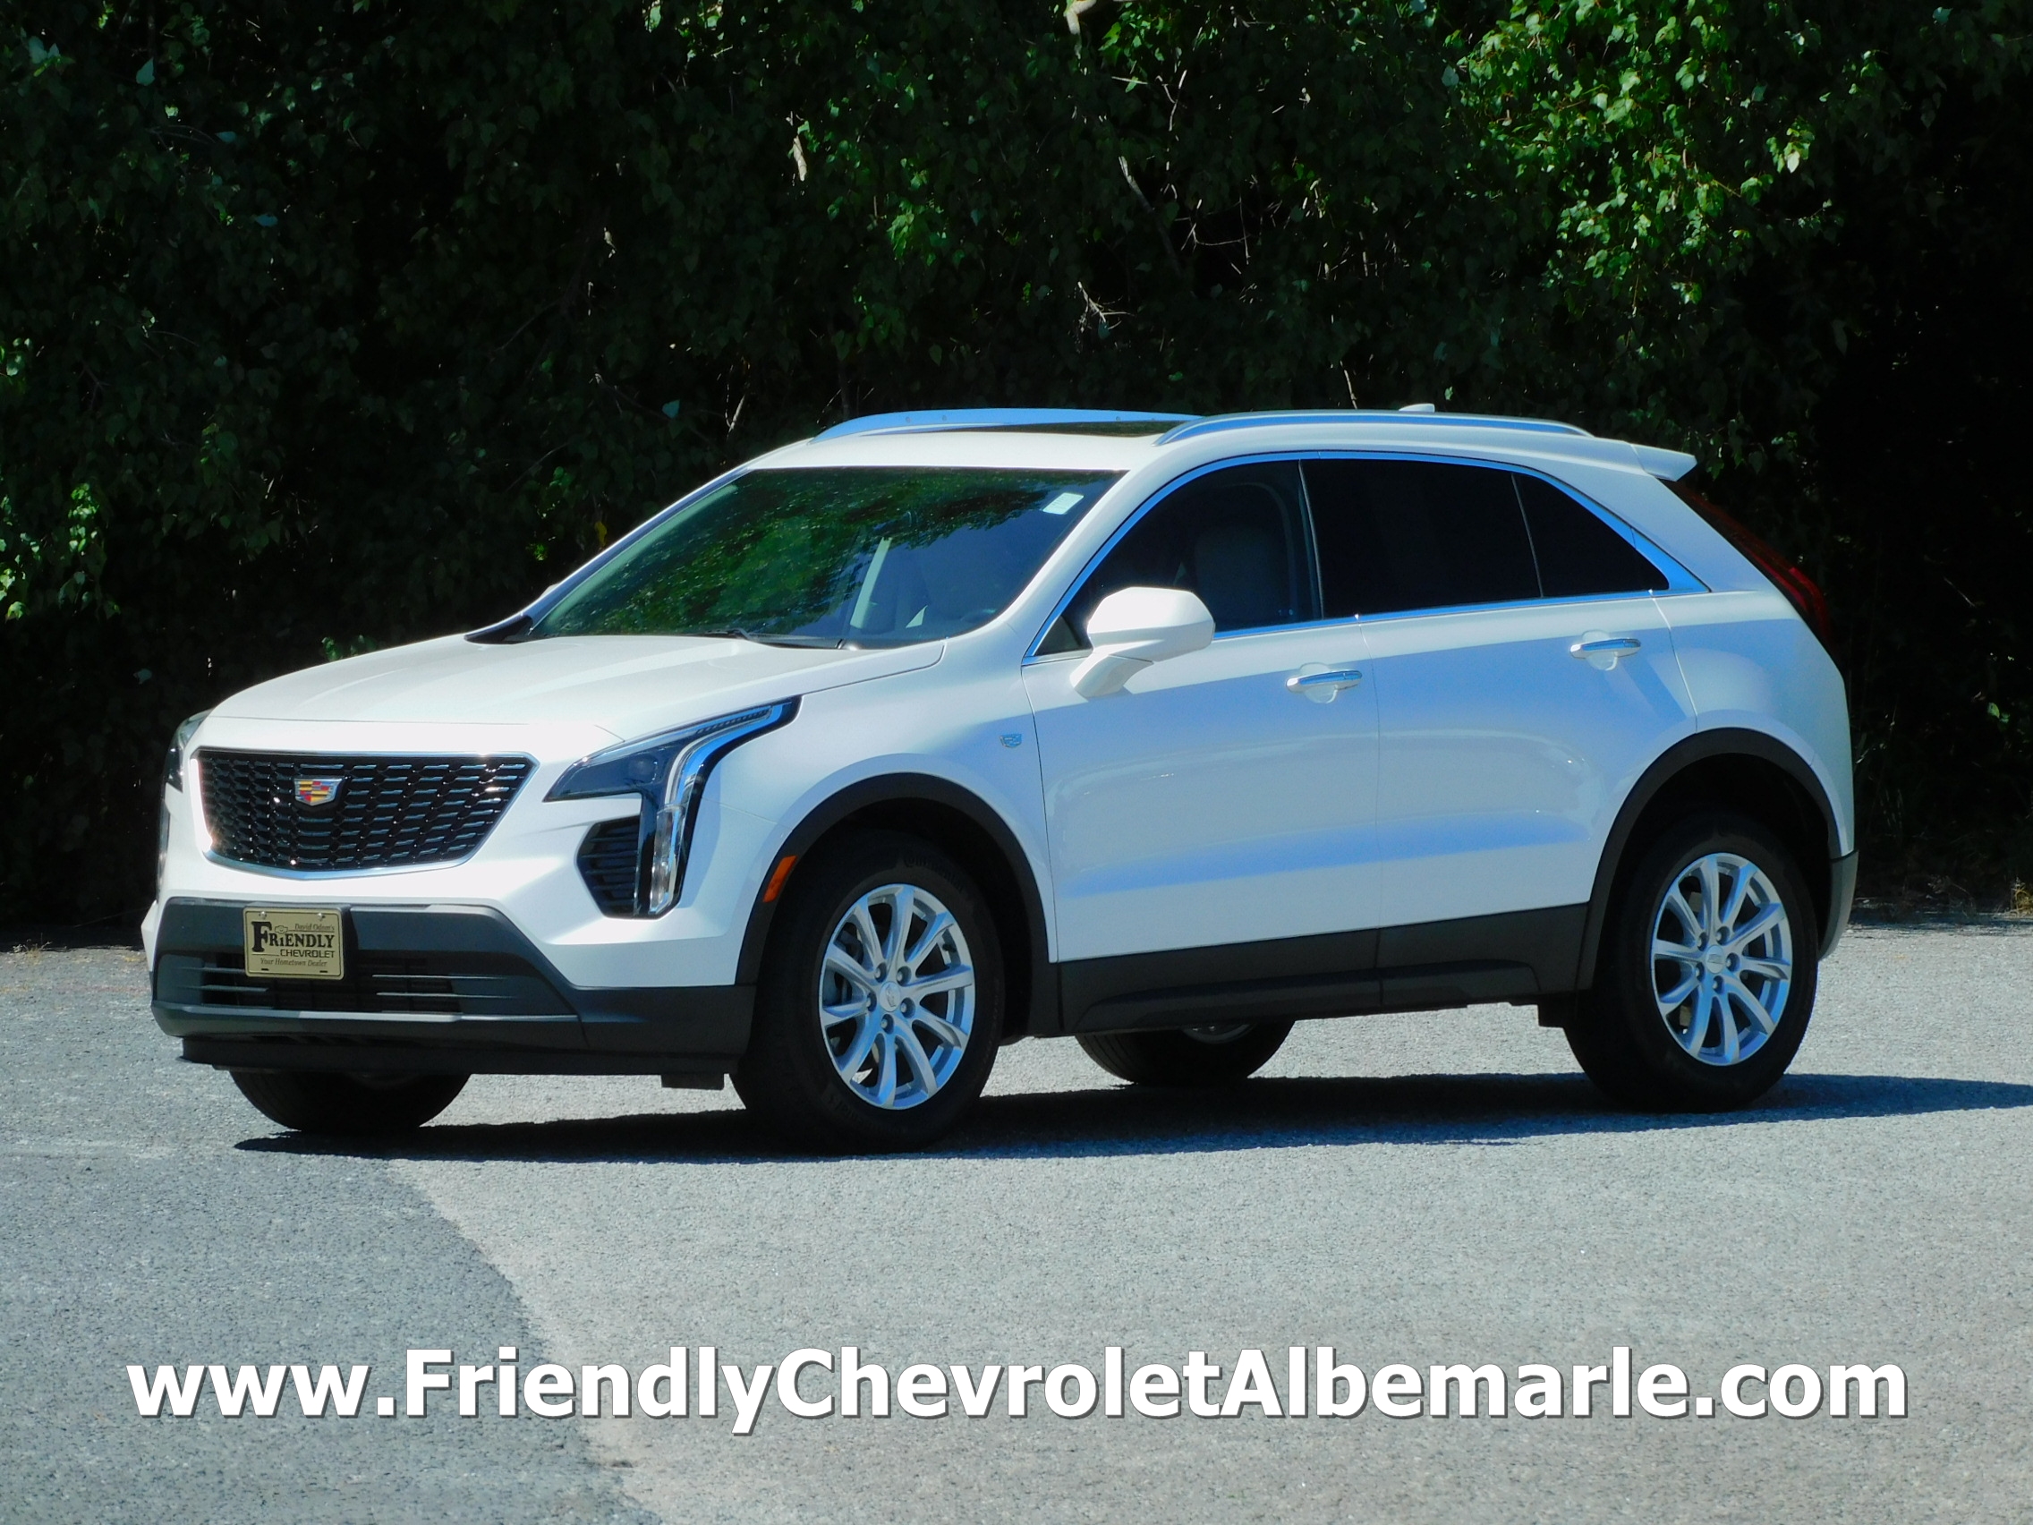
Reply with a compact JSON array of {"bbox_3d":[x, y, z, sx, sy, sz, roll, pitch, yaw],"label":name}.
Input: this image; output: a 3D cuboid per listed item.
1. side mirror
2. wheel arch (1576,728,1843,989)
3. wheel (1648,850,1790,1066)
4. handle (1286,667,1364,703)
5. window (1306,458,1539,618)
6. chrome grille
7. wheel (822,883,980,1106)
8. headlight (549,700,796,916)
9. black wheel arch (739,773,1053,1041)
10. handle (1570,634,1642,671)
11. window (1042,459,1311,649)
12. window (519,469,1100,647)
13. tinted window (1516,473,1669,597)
[{"bbox_3d":[0.281,-0.271,35.356,0.260,0.235,0.190,2,2,43],"label":"side mirror"},{"bbox_3d":[1.595,0.214,36.855,0.120,0.590,1.000,2,2,43],"label":"wheel arch"},{"bbox_3d":[1.566,0.455,36.949,0.210,0.495,0.495,2,2,43],"label":"wheel"},{"bbox_3d":[0.699,-0.180,36.111,0.055,0.060,0.255,1,2,44],"label":"handle"},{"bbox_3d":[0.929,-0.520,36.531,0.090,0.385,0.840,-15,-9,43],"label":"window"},{"bbox_3d":[-1.511,0.115,35.112,1.090,0.285,0.170,1,2,44],"label":"chrome grille"},{"bbox_3d":[-0.340,0.518,35.193,0.210,0.497,0.497,1,2,44],"label":"wheel"},{"bbox_3d":[-0.750,0.097,34.874,0.290,0.485,0.520,1,2,44],"label":"headlight"},{"bbox_3d":[-0.282,0.315,34.854,0.120,0.580,1.000,2,2,43],"label":"black wheel arch"},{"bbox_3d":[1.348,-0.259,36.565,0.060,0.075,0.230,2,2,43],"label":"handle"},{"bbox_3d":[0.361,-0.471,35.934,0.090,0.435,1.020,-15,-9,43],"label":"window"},{"bbox_3d":[-0.444,-0.457,35.952,1.430,0.100,0.850,2,33,43],"label":"window"},{"bbox_3d":[1.324,-0.528,36.764,0.040,0.310,0.470,-29,-17,36],"label":"tinted window"}]

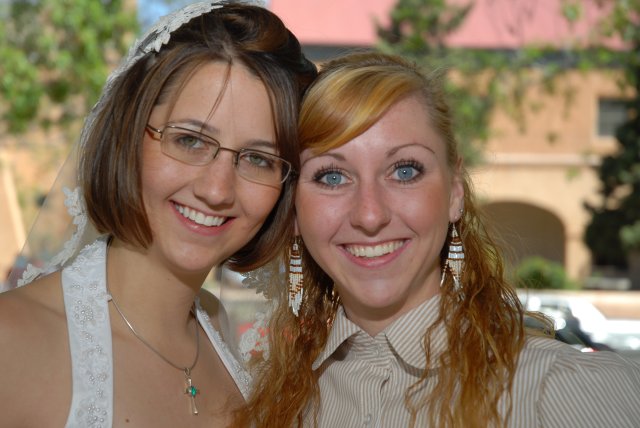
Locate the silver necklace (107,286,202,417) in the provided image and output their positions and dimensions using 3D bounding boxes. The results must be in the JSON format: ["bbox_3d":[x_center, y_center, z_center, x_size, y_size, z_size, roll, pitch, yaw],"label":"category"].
[{"bbox_3d":[-0.154,0.109,1.325,0.120,0.130,0.120,2,-3,-34],"label":"silver necklace"}]

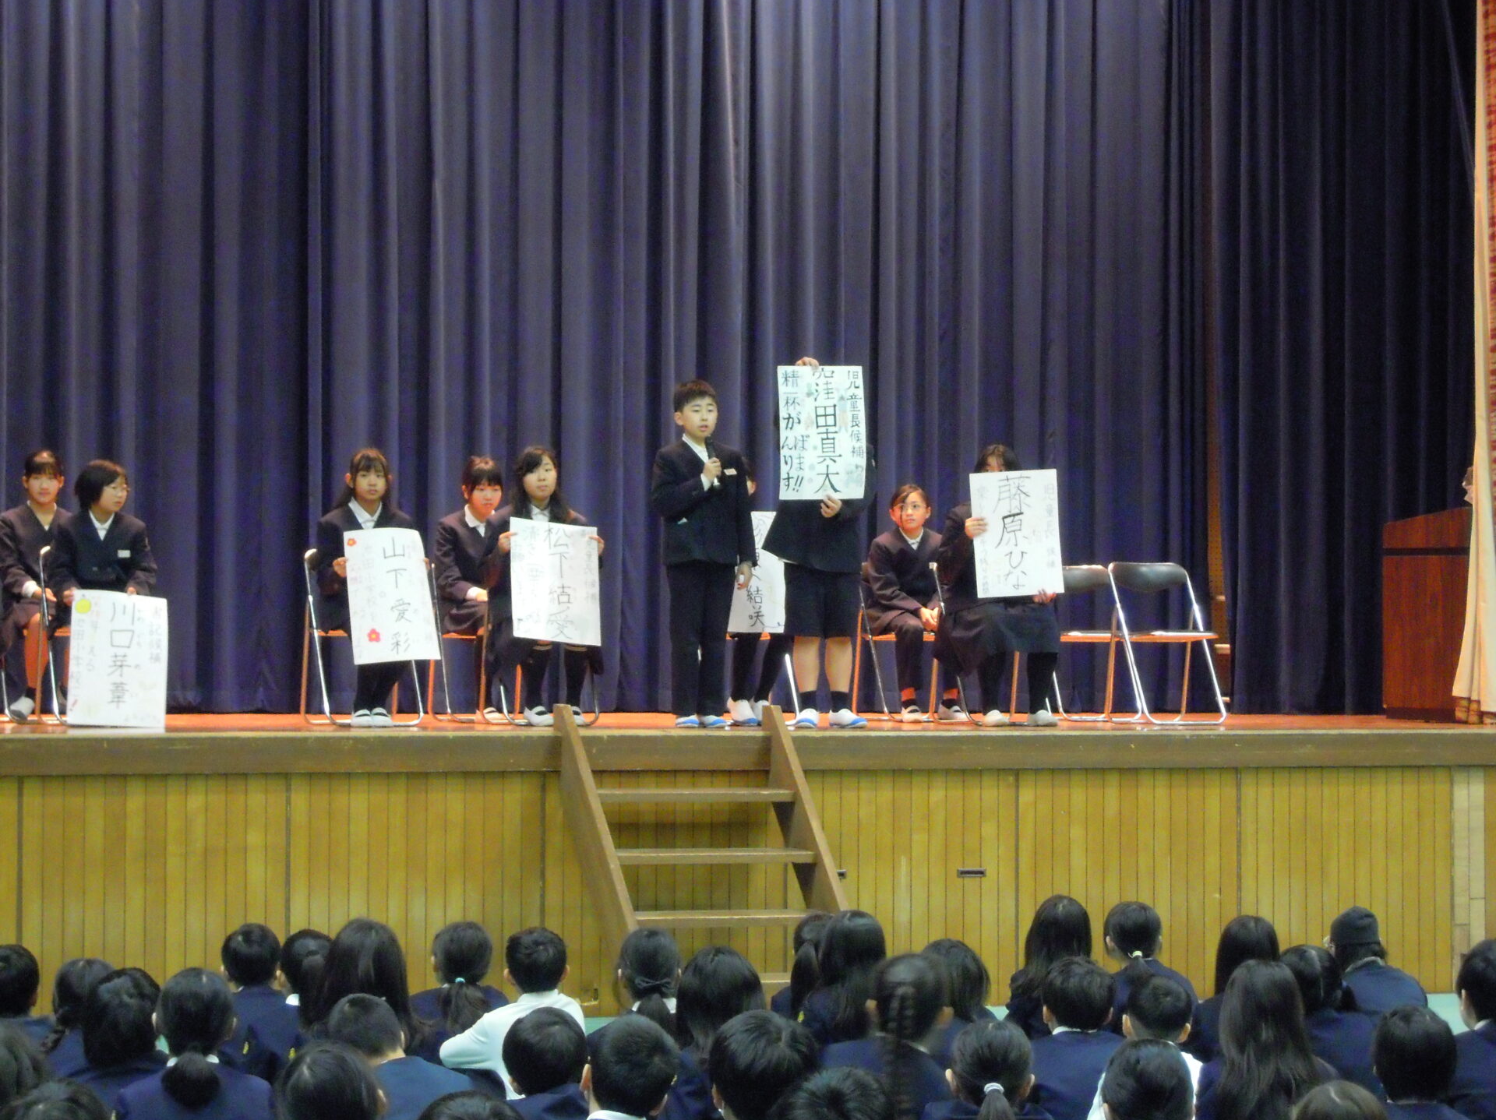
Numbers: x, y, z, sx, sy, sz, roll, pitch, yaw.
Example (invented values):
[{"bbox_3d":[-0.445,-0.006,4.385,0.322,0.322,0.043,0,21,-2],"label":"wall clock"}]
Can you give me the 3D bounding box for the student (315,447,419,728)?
[{"bbox_3d":[-1.620,0.119,18.380,0.430,1.200,0.620,1,-2,-18],"label":"student"}]

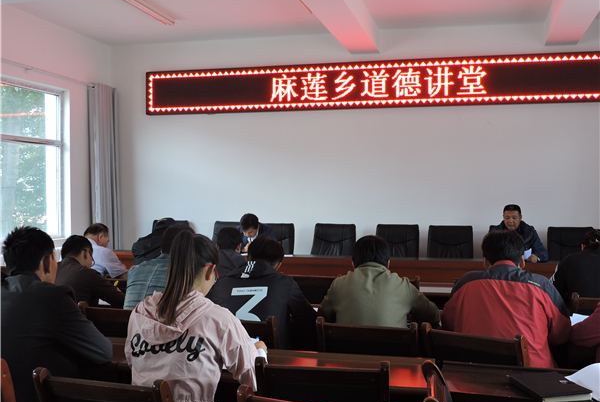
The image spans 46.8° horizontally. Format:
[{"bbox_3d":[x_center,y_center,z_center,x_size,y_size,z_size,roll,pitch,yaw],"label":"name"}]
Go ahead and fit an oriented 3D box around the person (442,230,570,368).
[{"bbox_3d":[0.931,0.760,3.155,0.570,1.240,0.800,0,1,15],"label":"person"}]

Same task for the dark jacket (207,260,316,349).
[{"bbox_3d":[-0.196,0.604,3.441,0.550,0.620,0.460,0,1,9],"label":"dark jacket"}]

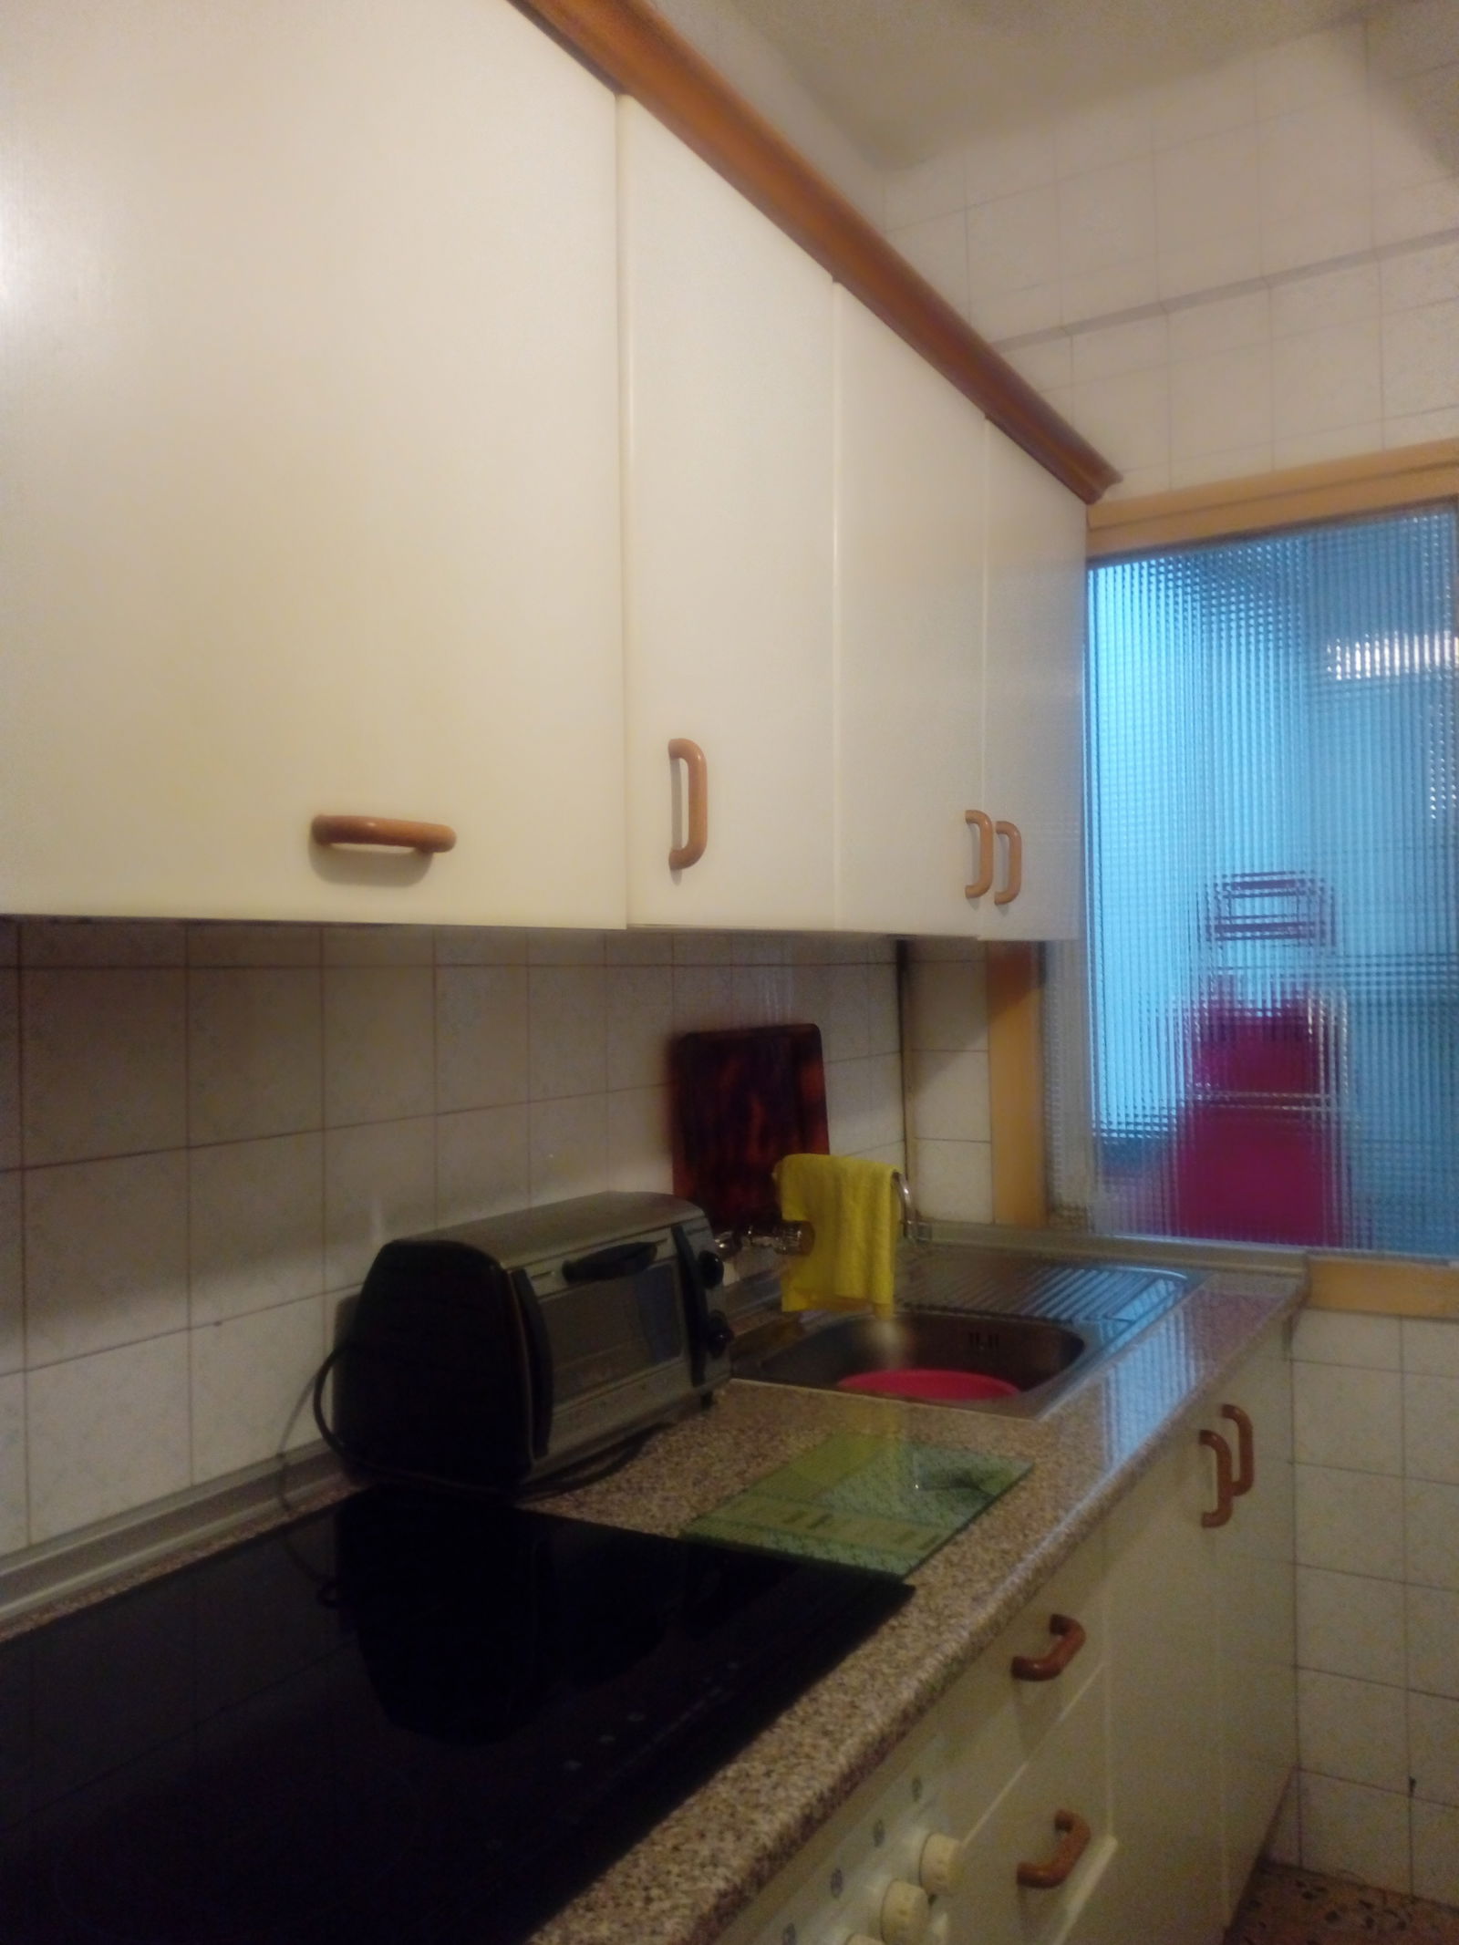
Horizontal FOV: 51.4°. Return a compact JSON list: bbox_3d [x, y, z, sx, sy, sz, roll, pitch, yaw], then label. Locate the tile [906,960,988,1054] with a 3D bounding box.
[{"bbox_3d":[0.366,0.055,2.531,0.145,0.151,0.010,-1,0,30],"label":"tile"}]

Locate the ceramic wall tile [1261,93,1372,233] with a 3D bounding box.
[{"bbox_3d":[0.838,-1.159,2.167,0.150,0.150,0.010,-1,0,31],"label":"ceramic wall tile"}]

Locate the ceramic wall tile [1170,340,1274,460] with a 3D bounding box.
[{"bbox_3d":[0.741,-0.859,2.288,0.151,0.151,0.010,-1,0,30],"label":"ceramic wall tile"}]

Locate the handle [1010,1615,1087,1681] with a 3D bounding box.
[{"bbox_3d":[0.265,0.557,1.253,0.032,0.014,0.108,-1,0,30],"label":"handle"}]

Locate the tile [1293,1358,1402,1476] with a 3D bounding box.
[{"bbox_3d":[0.895,0.643,2.197,0.150,0.150,0.010,-1,0,31],"label":"tile"}]

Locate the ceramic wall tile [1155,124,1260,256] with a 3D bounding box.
[{"bbox_3d":[0.706,-1.153,2.239,0.151,0.151,0.010,-1,0,30],"label":"ceramic wall tile"}]

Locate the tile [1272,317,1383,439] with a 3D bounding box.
[{"bbox_3d":[0.868,-0.858,2.201,0.150,0.150,0.010,-1,0,31],"label":"tile"}]

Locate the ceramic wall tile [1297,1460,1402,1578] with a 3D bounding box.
[{"bbox_3d":[0.908,0.803,2.219,0.151,0.151,0.010,-1,0,30],"label":"ceramic wall tile"}]

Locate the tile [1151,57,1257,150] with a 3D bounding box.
[{"bbox_3d":[0.707,-1.282,2.245,0.150,0.099,0.010,-1,0,31],"label":"tile"}]

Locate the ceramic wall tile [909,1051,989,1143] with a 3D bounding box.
[{"bbox_3d":[0.369,0.205,2.509,0.150,0.150,0.010,-1,0,31],"label":"ceramic wall tile"}]

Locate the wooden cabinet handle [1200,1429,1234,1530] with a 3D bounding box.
[{"bbox_3d":[0.569,0.588,1.772,0.032,0.108,0.015,-1,0,30],"label":"wooden cabinet handle"}]

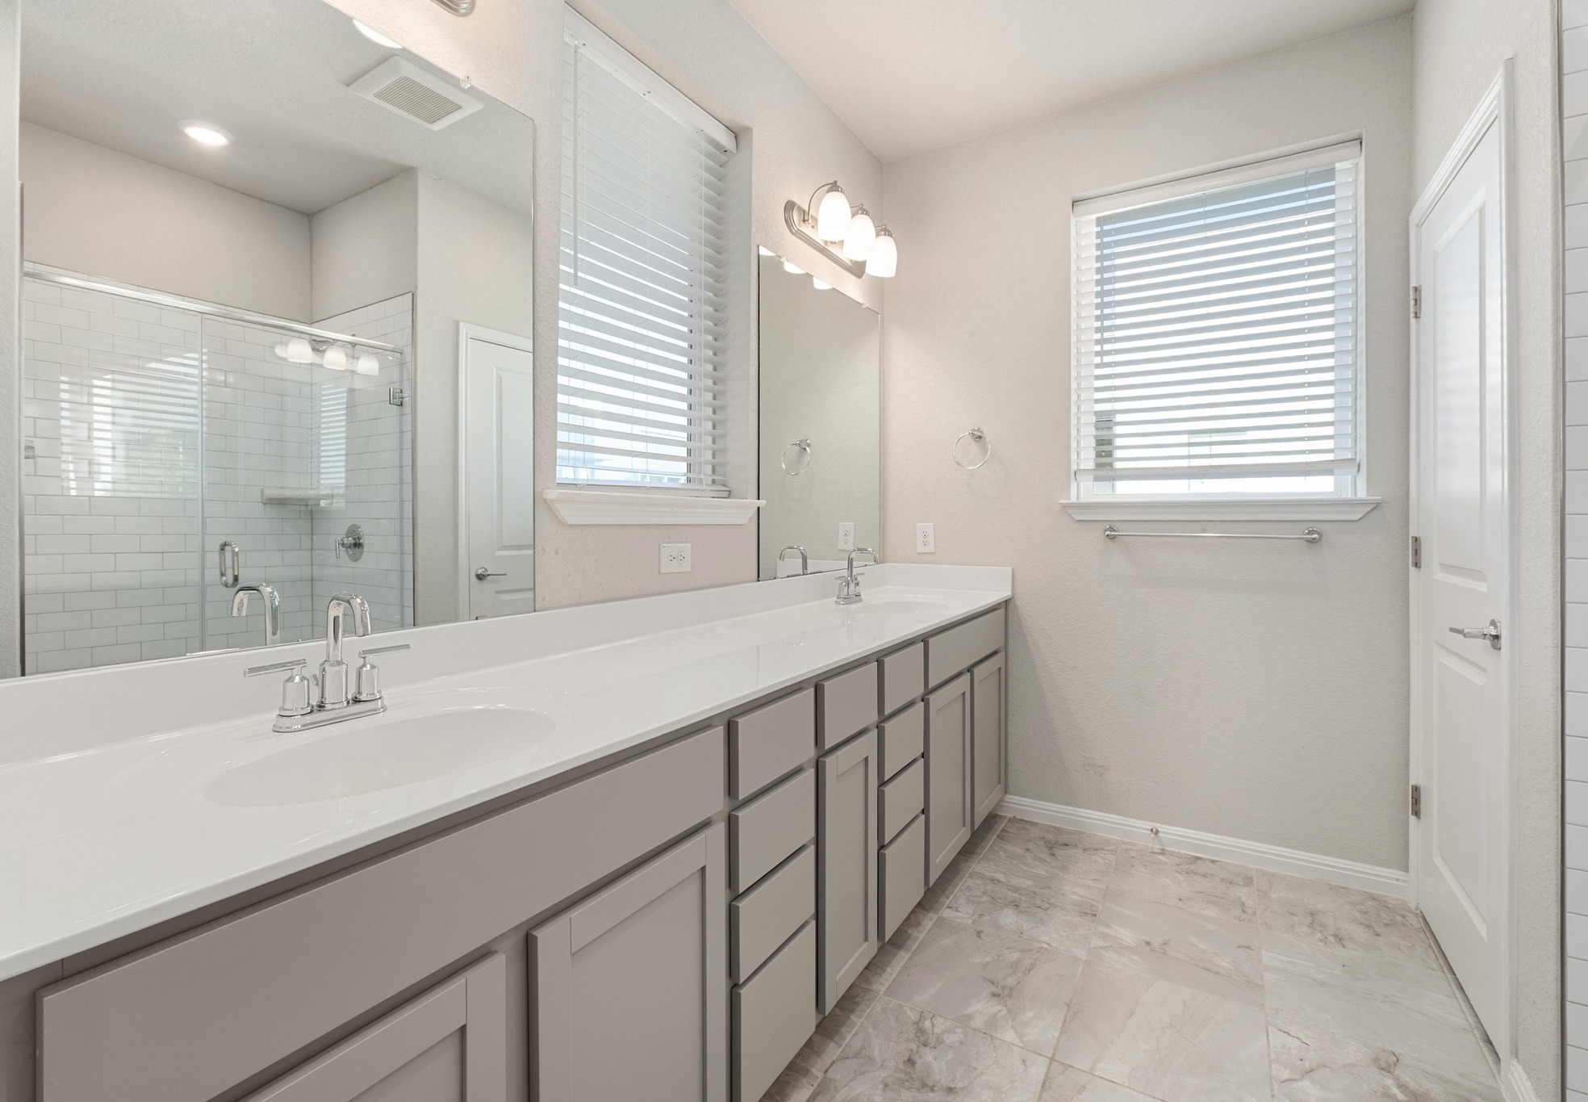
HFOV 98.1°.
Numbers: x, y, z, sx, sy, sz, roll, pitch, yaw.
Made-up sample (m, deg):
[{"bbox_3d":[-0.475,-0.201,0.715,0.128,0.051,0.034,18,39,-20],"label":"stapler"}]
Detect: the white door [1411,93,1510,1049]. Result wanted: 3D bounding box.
[{"bbox_3d":[1.723,0.067,1.765,0.045,2.045,0.730,1,3,31],"label":"white door"}]

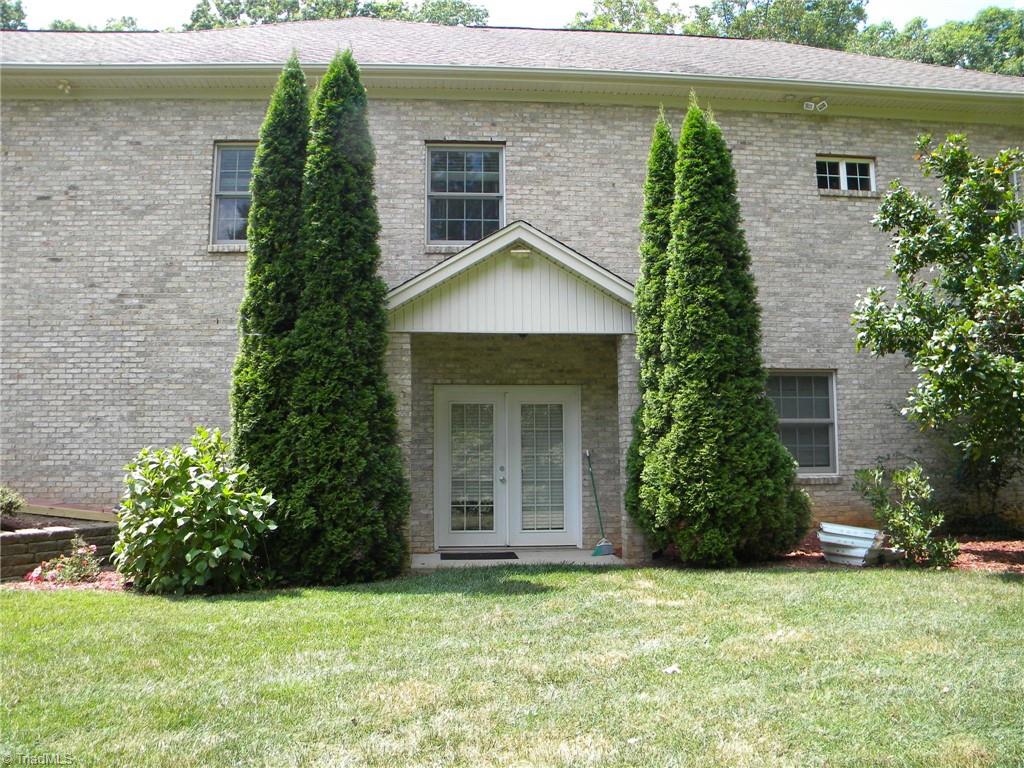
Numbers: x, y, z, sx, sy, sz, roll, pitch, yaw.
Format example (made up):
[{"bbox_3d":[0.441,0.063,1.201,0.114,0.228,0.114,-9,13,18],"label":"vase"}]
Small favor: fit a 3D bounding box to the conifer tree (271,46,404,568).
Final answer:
[{"bbox_3d":[-1.852,-0.849,8.977,1.450,5.900,1.400,0,-6,-4],"label":"conifer tree"}]

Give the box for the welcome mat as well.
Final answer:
[{"bbox_3d":[-0.395,2.118,10.051,0.920,0.020,0.650,0,-6,-4],"label":"welcome mat"}]

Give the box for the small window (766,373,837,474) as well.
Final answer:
[{"bbox_3d":[3.889,0.537,11.263,1.102,1.428,0.130,0,-6,-4],"label":"small window"}]

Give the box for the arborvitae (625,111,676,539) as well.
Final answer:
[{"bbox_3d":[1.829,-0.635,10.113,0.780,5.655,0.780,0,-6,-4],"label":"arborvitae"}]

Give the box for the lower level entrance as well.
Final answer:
[{"bbox_3d":[-0.050,1.104,10.950,1.954,2.170,0.160,0,-6,-4],"label":"lower level entrance"}]

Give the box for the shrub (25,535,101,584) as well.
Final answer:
[{"bbox_3d":[-4.599,1.798,8.389,0.760,0.500,0.600,0,-6,-4],"label":"shrub"}]

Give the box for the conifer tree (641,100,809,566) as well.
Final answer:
[{"bbox_3d":[2.506,-0.700,9.741,2.000,5.600,1.750,0,-6,-4],"label":"conifer tree"}]

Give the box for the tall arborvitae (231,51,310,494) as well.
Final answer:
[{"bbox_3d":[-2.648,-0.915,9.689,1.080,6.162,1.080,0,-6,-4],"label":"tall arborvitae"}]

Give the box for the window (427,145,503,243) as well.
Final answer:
[{"bbox_3d":[-0.630,-2.577,11.280,1.081,1.423,0.130,0,-6,-4],"label":"window"}]

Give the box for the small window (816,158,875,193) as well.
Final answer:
[{"bbox_3d":[4.648,-2.922,11.449,0.860,0.490,0.100,0,-6,-4],"label":"small window"}]

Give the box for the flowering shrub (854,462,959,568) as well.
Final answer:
[{"bbox_3d":[4.340,1.419,9.048,1.200,1.100,1.000,0,-6,-4],"label":"flowering shrub"}]

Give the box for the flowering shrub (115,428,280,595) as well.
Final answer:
[{"bbox_3d":[-3.160,1.238,8.203,1.600,1.580,1.400,0,-6,-4],"label":"flowering shrub"}]

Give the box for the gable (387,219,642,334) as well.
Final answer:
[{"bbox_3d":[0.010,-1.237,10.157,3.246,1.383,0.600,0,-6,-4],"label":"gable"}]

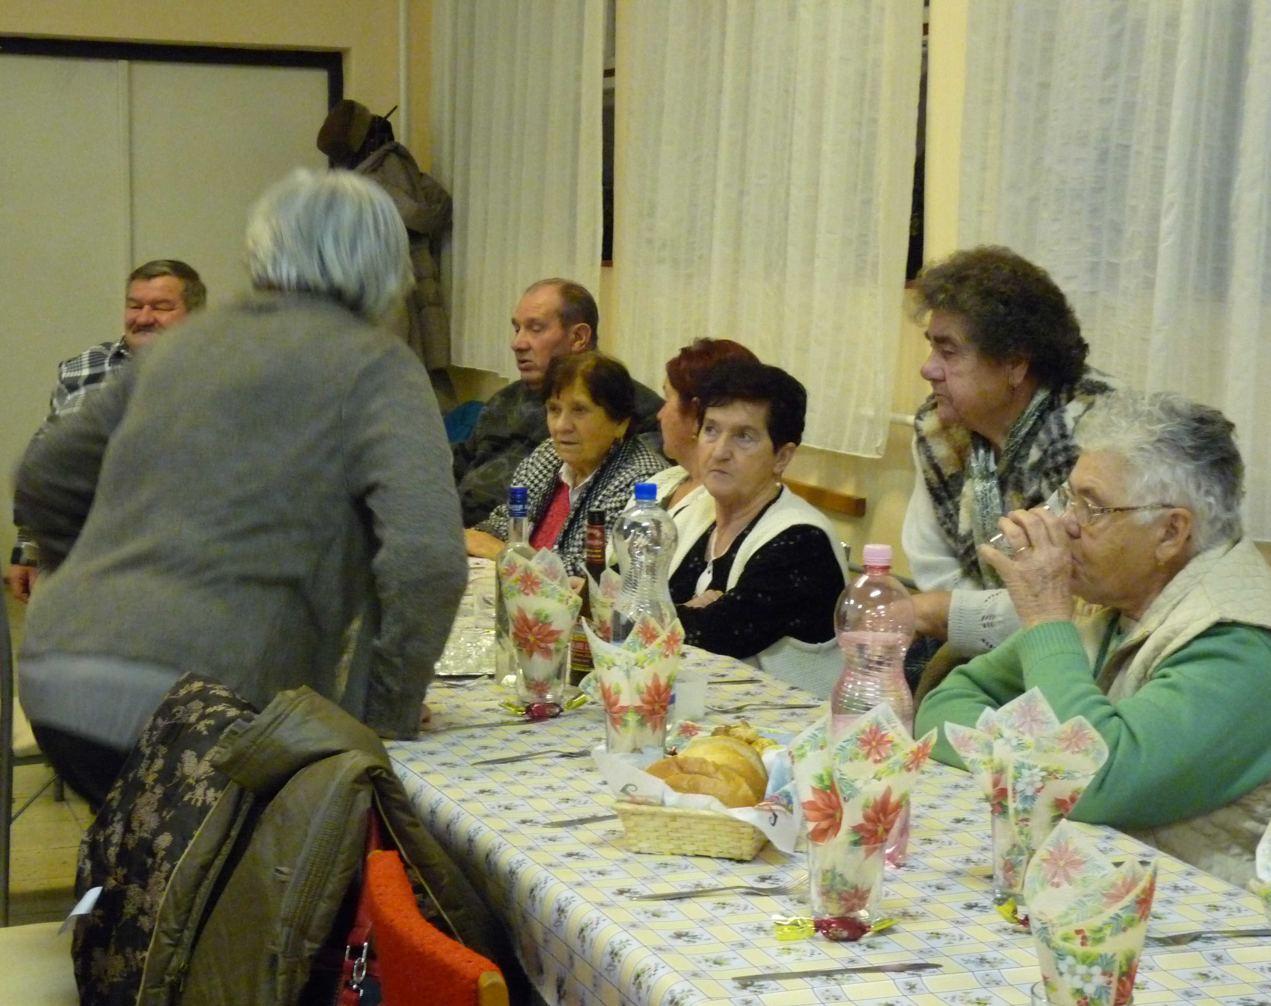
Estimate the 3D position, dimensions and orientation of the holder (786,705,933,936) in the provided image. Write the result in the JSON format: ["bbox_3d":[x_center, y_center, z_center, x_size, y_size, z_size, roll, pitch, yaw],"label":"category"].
[{"bbox_3d":[0.220,0.300,2.296,0.142,0.208,0.120,1,6,6],"label":"holder"}]

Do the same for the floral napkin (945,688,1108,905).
[{"bbox_3d":[0.396,0.291,2.373,0.158,0.212,0.125,2,6,10],"label":"floral napkin"}]

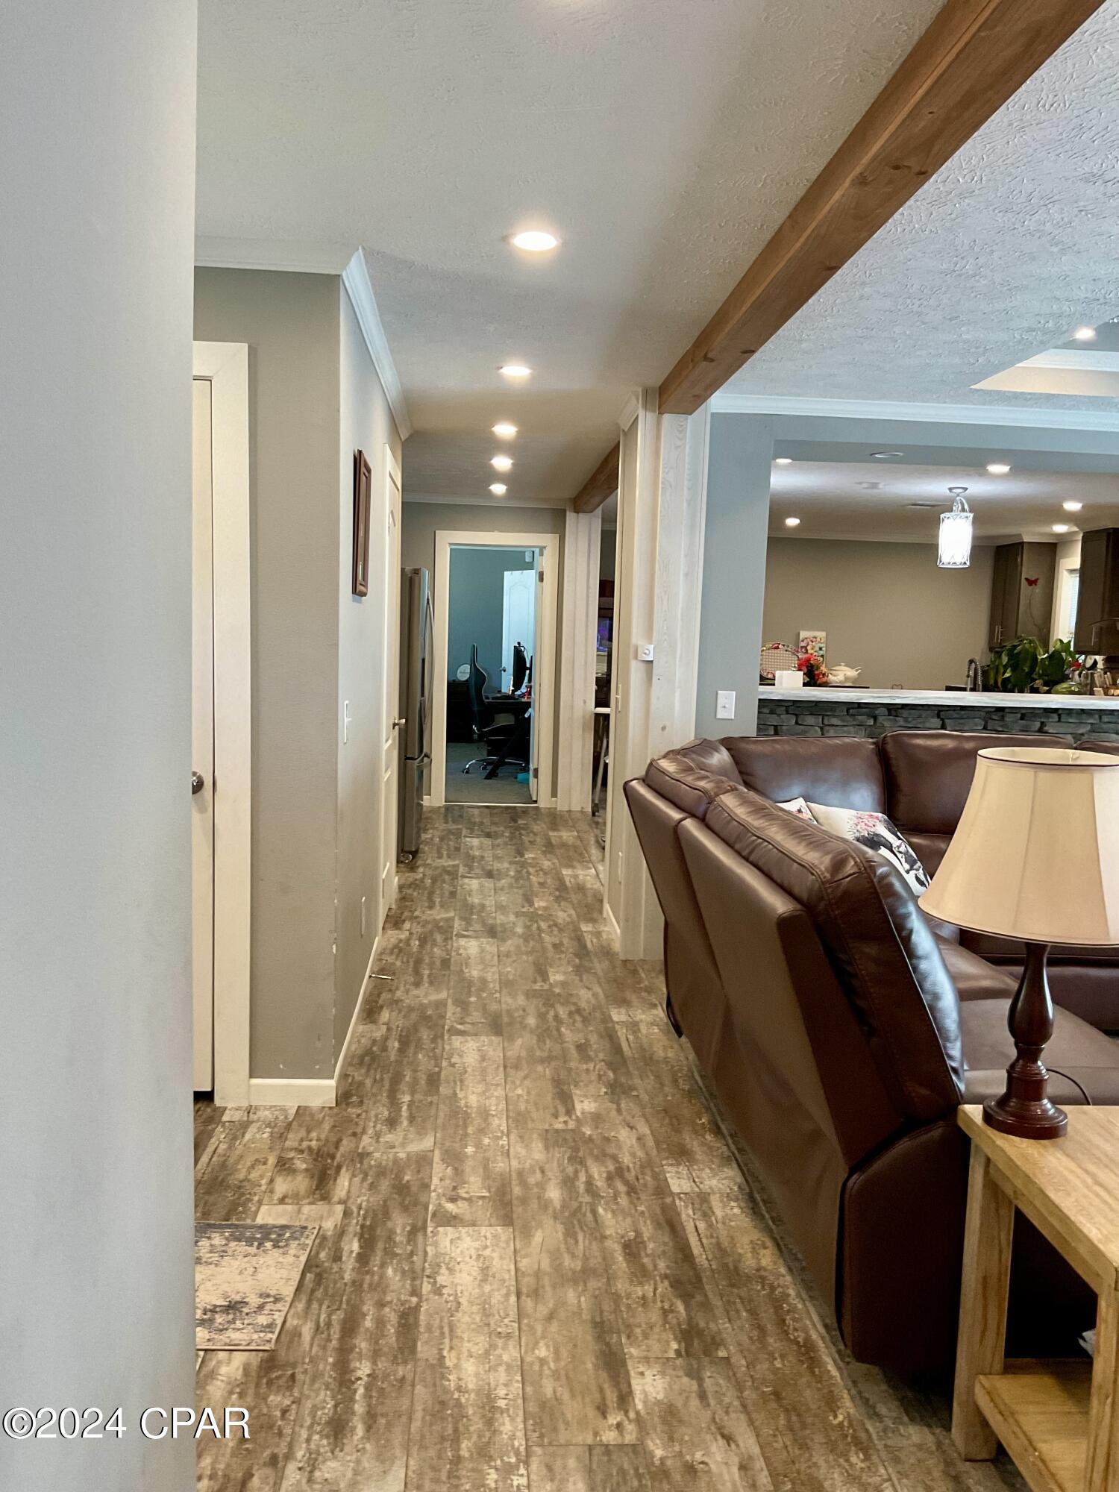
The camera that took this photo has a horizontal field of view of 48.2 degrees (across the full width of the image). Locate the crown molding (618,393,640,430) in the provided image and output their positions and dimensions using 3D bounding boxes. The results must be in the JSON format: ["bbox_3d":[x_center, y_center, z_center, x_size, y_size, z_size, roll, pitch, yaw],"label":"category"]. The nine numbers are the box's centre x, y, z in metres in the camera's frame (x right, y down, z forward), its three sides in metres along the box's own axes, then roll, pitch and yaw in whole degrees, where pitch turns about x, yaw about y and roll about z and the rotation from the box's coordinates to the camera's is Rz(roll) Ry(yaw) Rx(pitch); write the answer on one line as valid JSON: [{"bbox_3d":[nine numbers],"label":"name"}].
[{"bbox_3d":[0.311,-1.507,5.691,0.055,0.062,0.620,1,5,-4],"label":"crown molding"}]

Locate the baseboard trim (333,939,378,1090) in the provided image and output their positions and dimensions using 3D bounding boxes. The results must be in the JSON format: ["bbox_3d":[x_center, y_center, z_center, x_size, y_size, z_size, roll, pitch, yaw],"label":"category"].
[{"bbox_3d":[-0.737,0.923,4.615,0.015,0.081,1.940,1,5,-5],"label":"baseboard trim"}]

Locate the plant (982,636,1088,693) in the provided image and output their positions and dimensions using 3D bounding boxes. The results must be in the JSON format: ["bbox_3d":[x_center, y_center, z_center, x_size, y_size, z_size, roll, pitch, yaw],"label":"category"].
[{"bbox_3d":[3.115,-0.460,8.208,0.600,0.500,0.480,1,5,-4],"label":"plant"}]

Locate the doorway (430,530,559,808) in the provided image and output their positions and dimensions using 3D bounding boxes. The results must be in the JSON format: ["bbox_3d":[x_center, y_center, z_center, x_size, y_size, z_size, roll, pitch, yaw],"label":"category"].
[{"bbox_3d":[-0.513,-0.592,9.875,0.955,2.146,0.140,1,5,-4],"label":"doorway"}]

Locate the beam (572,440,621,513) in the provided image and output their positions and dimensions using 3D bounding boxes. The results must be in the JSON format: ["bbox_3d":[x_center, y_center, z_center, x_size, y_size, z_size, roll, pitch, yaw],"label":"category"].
[{"bbox_3d":[0.295,-1.674,7.813,0.142,0.115,3.550,1,5,-4],"label":"beam"}]

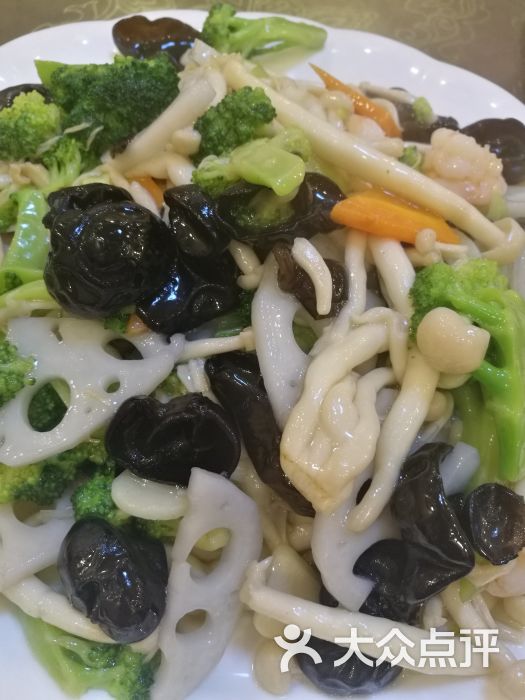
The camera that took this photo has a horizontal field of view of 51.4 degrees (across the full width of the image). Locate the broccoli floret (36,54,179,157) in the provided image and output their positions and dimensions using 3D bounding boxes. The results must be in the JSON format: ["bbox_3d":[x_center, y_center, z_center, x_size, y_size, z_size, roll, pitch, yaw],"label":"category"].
[{"bbox_3d":[-0.068,-0.107,0.240,0.060,0.042,0.045,2,57,0],"label":"broccoli floret"}]

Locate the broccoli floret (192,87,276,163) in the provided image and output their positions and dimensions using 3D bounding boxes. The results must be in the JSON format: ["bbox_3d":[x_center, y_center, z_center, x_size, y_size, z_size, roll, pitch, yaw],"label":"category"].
[{"bbox_3d":[-0.011,-0.093,0.226,0.034,0.034,0.033,2,57,0],"label":"broccoli floret"}]

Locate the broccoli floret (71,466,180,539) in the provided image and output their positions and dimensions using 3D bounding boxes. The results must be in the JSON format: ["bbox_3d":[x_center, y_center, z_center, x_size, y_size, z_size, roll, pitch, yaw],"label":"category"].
[{"bbox_3d":[-0.043,0.048,0.172,0.035,0.030,0.032,2,57,0],"label":"broccoli floret"}]

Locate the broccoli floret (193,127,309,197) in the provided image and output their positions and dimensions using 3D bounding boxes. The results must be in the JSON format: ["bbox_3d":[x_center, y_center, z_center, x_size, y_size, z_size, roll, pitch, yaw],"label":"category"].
[{"bbox_3d":[-0.005,-0.074,0.214,0.046,0.027,0.030,-3,57,6],"label":"broccoli floret"}]

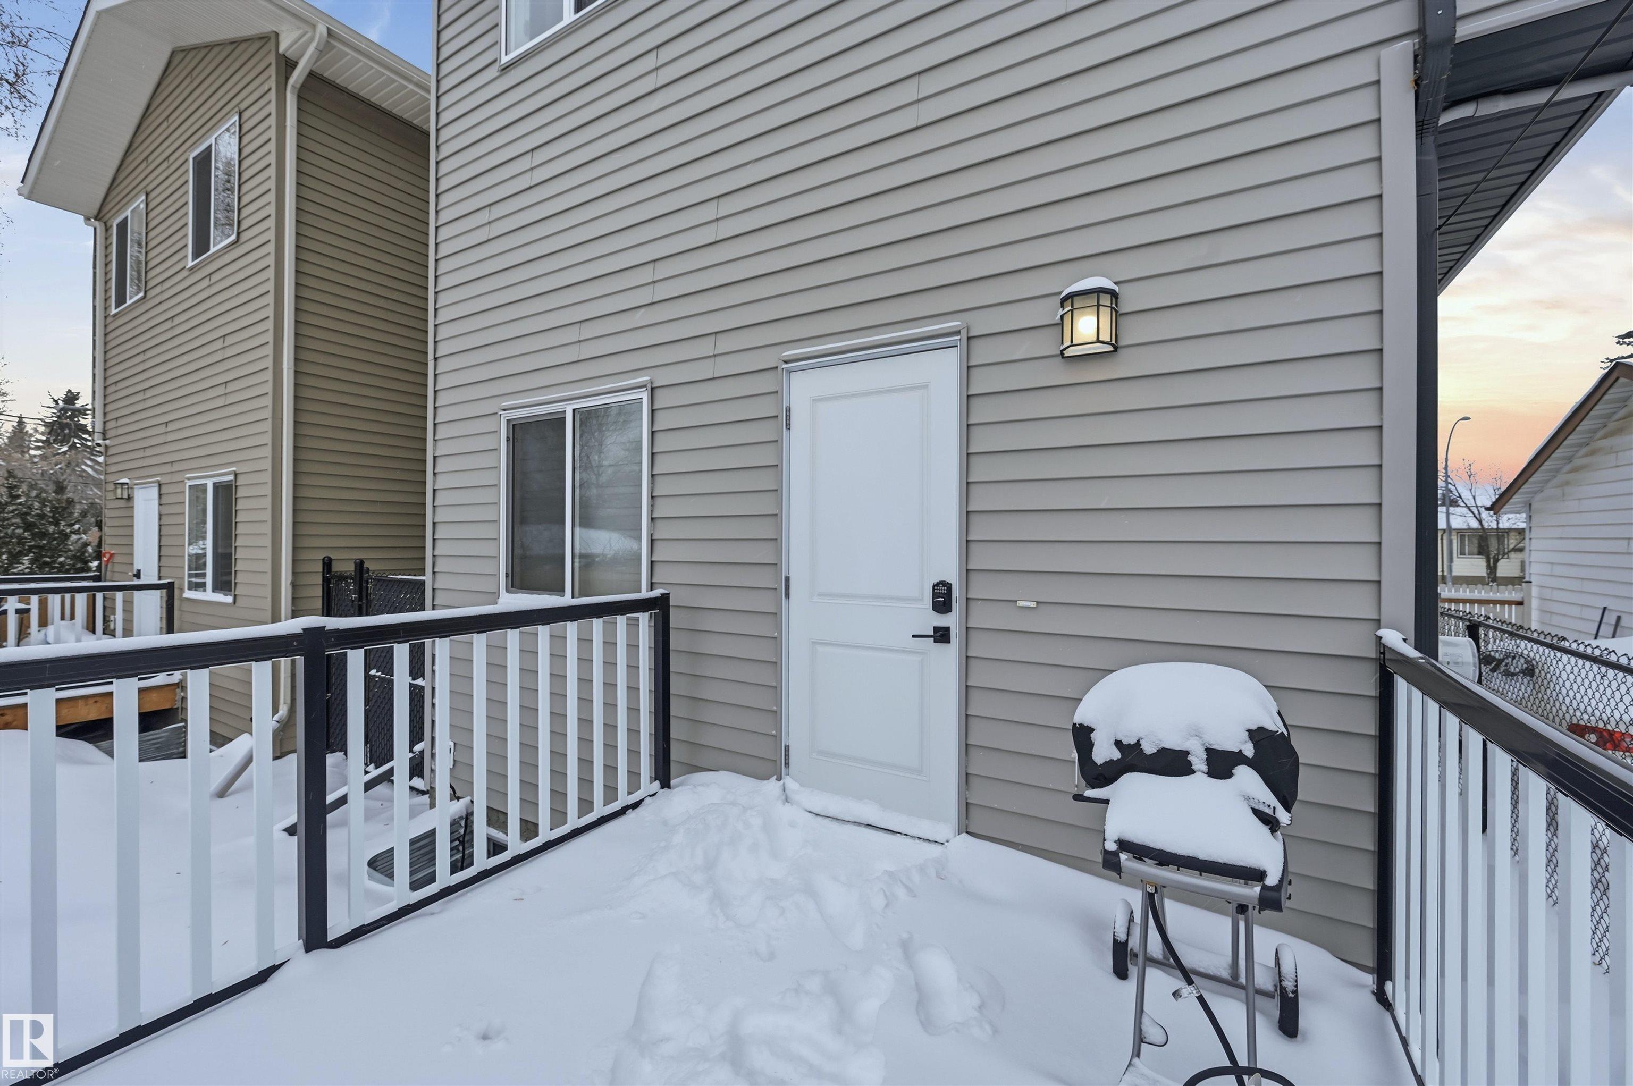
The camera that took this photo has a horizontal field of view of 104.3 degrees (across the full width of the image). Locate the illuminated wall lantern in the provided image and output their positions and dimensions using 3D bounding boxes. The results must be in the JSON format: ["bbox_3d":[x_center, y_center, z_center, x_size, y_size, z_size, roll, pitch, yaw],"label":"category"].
[{"bbox_3d":[0.963,-0.795,2.257,0.190,0.220,0.135,0,0,30],"label":"illuminated wall lantern"}]

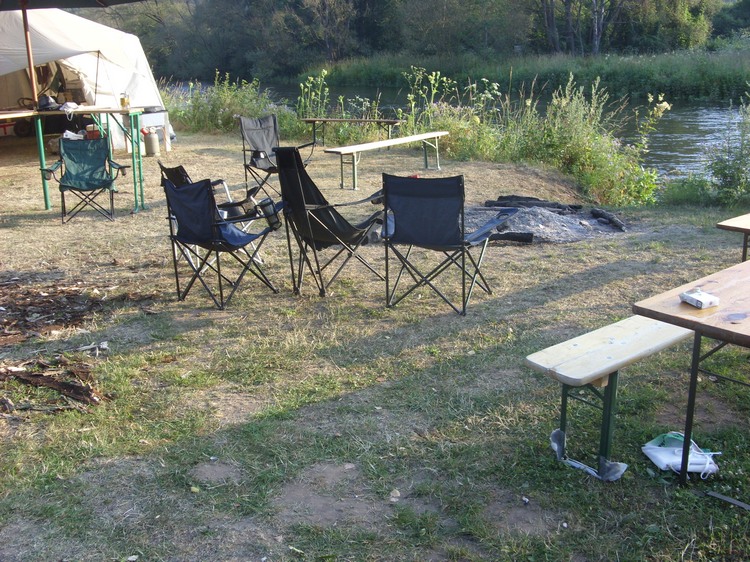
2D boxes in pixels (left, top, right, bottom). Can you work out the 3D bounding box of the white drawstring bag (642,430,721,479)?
[{"bbox_3d":[1.327,0.735,3.561,0.300,0.130,0.230,0,15,0],"label":"white drawstring bag"}]

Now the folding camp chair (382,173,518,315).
[{"bbox_3d":[0.421,-0.299,5.381,0.840,0.890,0.720,6,16,22],"label":"folding camp chair"}]

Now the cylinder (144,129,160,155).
[{"bbox_3d":[-3.822,-2.386,14.060,0.240,0.490,0.240,0,15,0],"label":"cylinder"}]

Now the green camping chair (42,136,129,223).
[{"bbox_3d":[-2.902,-1.035,8.322,0.820,0.810,0.570,-4,15,-15],"label":"green camping chair"}]

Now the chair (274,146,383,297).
[{"bbox_3d":[-0.357,-0.438,5.689,0.700,1.000,0.900,8,17,29],"label":"chair"}]

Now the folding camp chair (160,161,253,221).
[{"bbox_3d":[-1.261,-0.535,6.390,0.670,0.830,0.580,-11,18,-35],"label":"folding camp chair"}]

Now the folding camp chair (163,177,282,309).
[{"bbox_3d":[-1.007,-0.304,5.495,0.720,0.840,0.650,11,18,35],"label":"folding camp chair"}]

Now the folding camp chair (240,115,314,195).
[{"bbox_3d":[-1.057,-1.363,9.269,0.680,0.960,0.820,10,18,34],"label":"folding camp chair"}]

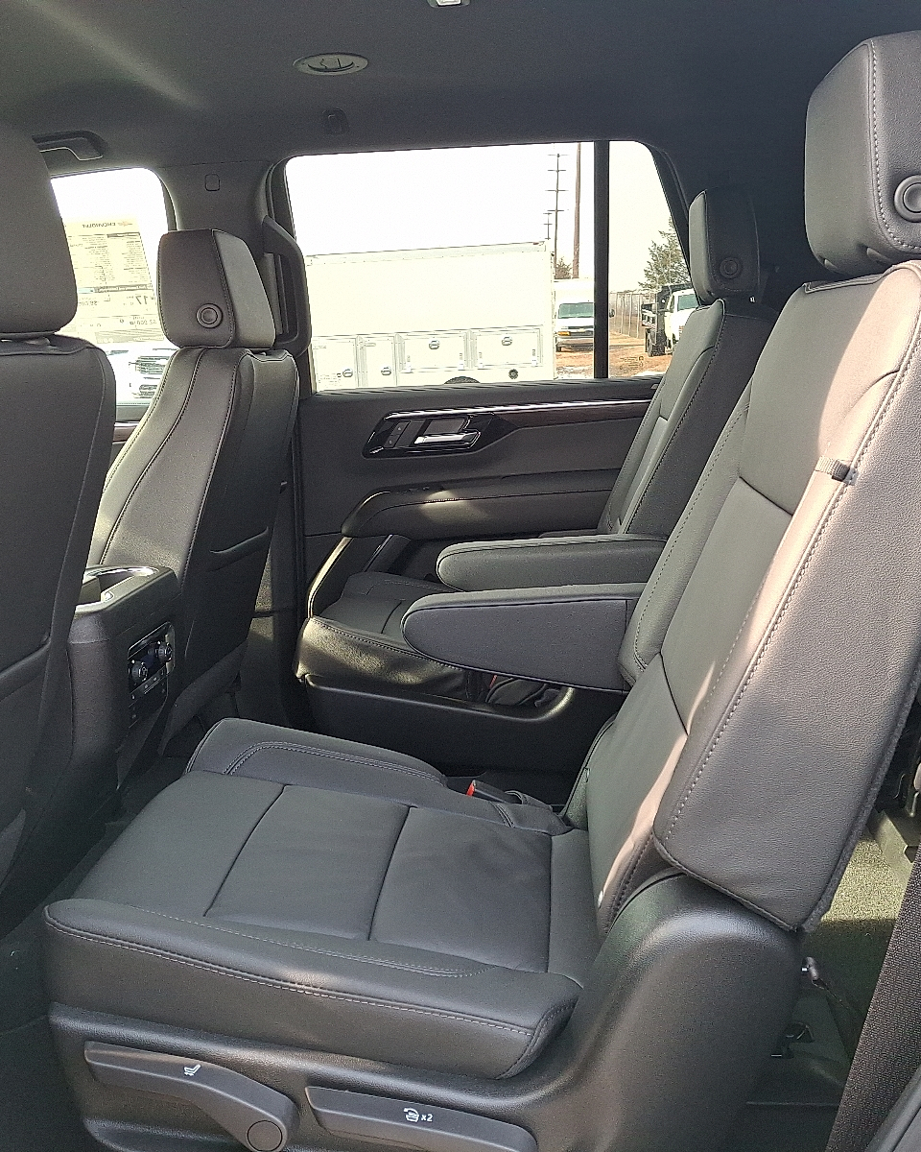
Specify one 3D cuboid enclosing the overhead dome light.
[{"bbox_3d":[-0.195,-0.771,1.672,0.115,0.022,0.115,-2,12,5],"label":"overhead dome light"}]

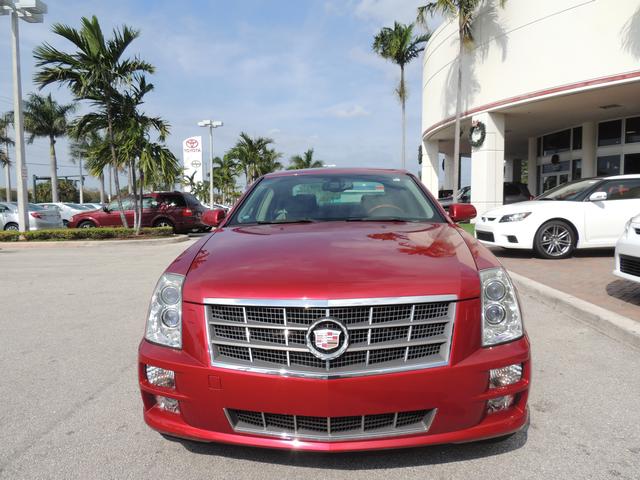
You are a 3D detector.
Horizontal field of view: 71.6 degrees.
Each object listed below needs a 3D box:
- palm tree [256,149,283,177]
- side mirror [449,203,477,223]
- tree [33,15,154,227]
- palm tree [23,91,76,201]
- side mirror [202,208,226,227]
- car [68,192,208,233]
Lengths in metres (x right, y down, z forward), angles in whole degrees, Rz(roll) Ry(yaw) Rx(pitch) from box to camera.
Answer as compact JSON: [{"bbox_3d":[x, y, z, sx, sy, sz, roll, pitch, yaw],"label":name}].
[{"bbox_3d":[-4.330,-4.815,38.000,2.700,6.040,2.700,0,4,0],"label":"palm tree"},{"bbox_3d":[1.047,-0.198,3.250,0.210,0.140,0.130,0,4,4],"label":"side mirror"},{"bbox_3d":[-7.438,-3.827,14.700,4.000,7.300,3.800,0,4,0],"label":"tree"},{"bbox_3d":[-23.008,-7.006,38.400,4.300,11.280,4.300,0,4,4],"label":"palm tree"},{"bbox_3d":[-0.803,-0.167,3.360,0.200,0.140,0.130,0,4,4],"label":"side mirror"},{"bbox_3d":[-7.150,-1.005,17.200,5.000,1.680,1.870,0,4,1],"label":"car"}]

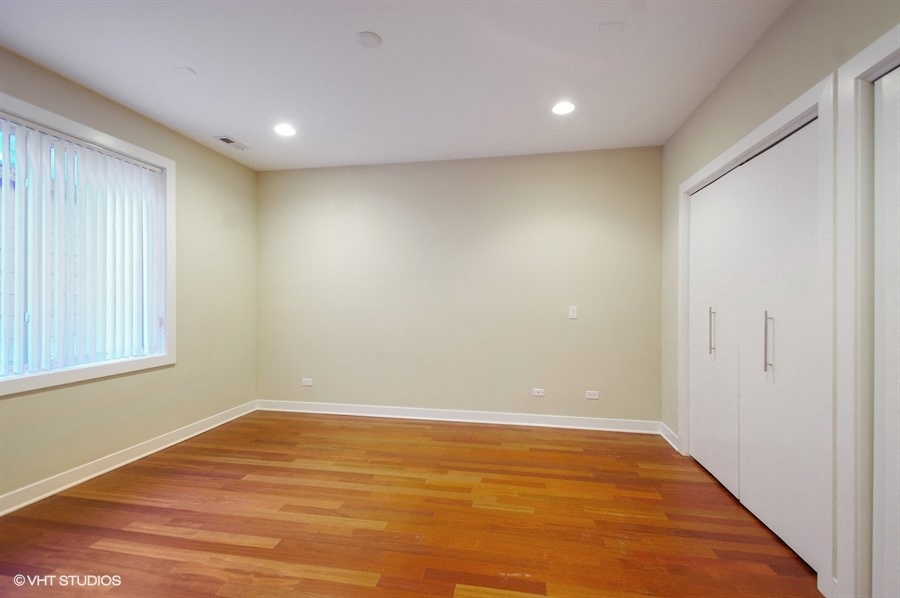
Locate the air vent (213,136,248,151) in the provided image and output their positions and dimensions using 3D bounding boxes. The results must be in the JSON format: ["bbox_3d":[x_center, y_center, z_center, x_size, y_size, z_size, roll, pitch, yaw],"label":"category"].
[{"bbox_3d":[-2.009,-1.430,3.441,0.145,0.020,0.280,0,0,10],"label":"air vent"}]

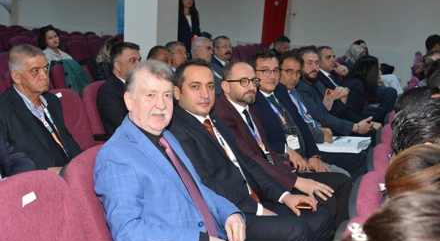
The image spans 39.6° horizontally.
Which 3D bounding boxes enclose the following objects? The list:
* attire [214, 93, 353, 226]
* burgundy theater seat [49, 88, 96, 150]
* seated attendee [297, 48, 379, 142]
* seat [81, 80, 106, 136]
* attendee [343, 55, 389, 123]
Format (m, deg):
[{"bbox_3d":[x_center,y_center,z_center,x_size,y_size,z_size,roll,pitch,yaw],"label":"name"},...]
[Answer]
[{"bbox_3d":[0.243,0.396,3.226,0.790,0.950,0.560,6,10,23],"label":"attire"},{"bbox_3d":[-0.781,0.310,3.688,0.600,0.960,0.550,6,10,19],"label":"burgundy theater seat"},{"bbox_3d":[0.848,0.088,4.667,0.840,1.260,0.560,6,10,19],"label":"seated attendee"},{"bbox_3d":[-0.596,0.235,4.195,0.600,0.960,0.550,6,10,19],"label":"seat"},{"bbox_3d":[1.232,-0.022,5.691,0.830,1.170,0.480,4,9,11],"label":"attendee"}]

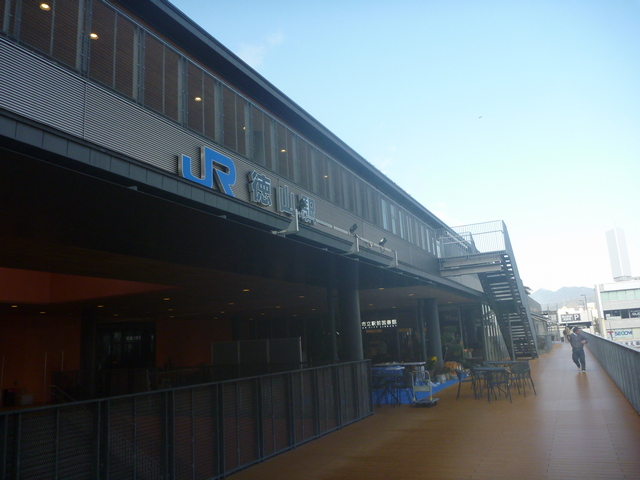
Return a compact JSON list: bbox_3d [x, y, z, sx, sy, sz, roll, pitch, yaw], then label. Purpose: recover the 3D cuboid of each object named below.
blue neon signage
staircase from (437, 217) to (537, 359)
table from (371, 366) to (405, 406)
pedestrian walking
[{"bbox_3d":[-1.744,-1.076,8.156,0.120,0.687,1.332,-9,-13,25],"label":"blue neon signage"},{"bbox_3d":[8.825,3.191,26.176,2.800,6.150,10.900,-9,-13,25],"label":"staircase"},{"bbox_3d":[1.698,3.707,13.015,0.680,0.760,0.680,-9,-13,25],"label":"table"},{"bbox_3d":[9.505,4.019,19.042,0.580,1.640,0.420,-9,-13,25],"label":"pedestrian walking"}]

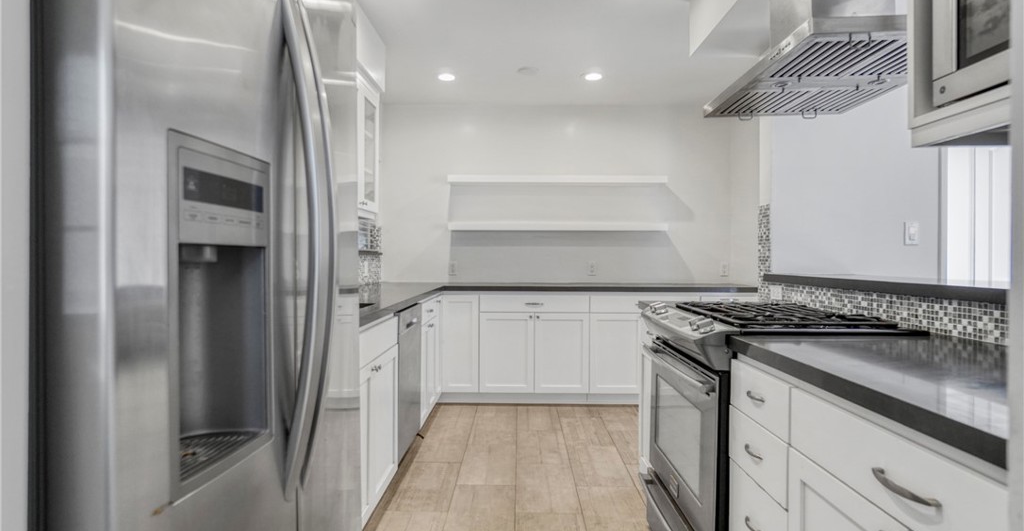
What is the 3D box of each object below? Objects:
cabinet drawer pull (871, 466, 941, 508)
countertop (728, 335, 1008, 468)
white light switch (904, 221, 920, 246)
[{"bbox_3d":[0.614,0.355,0.867,0.030,0.020,0.149,0,1,1],"label":"cabinet drawer pull"},{"bbox_3d":[0.932,0.230,1.012,0.645,0.038,1.065,0,1,1],"label":"countertop"},{"bbox_3d":[1.878,-0.153,2.533,0.071,0.116,0.013,0,1,1],"label":"white light switch"}]

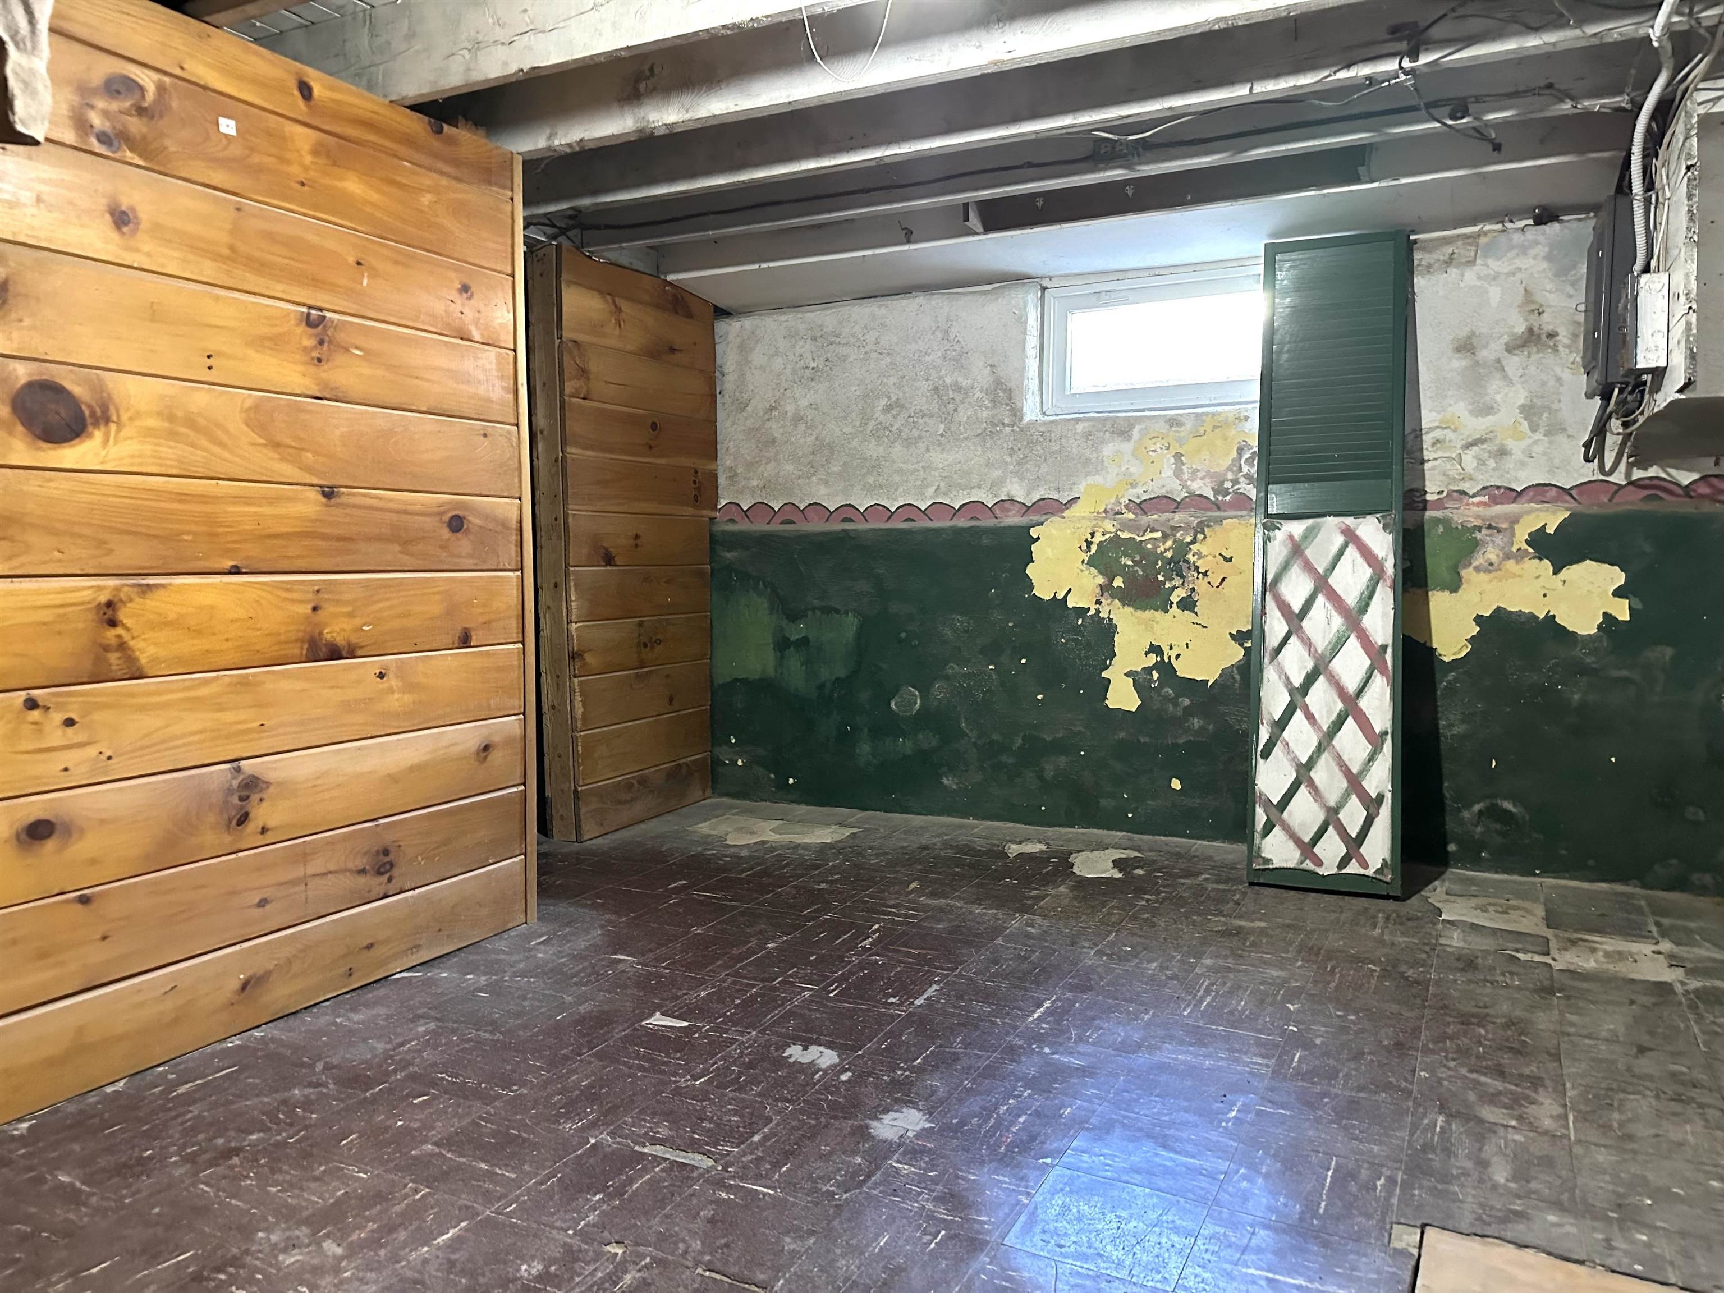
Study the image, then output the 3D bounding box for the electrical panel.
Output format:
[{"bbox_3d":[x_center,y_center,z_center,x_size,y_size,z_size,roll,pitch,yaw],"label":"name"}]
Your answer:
[{"bbox_3d":[1.718,-0.781,2.712,0.100,0.410,0.310,2,5,28],"label":"electrical panel"}]

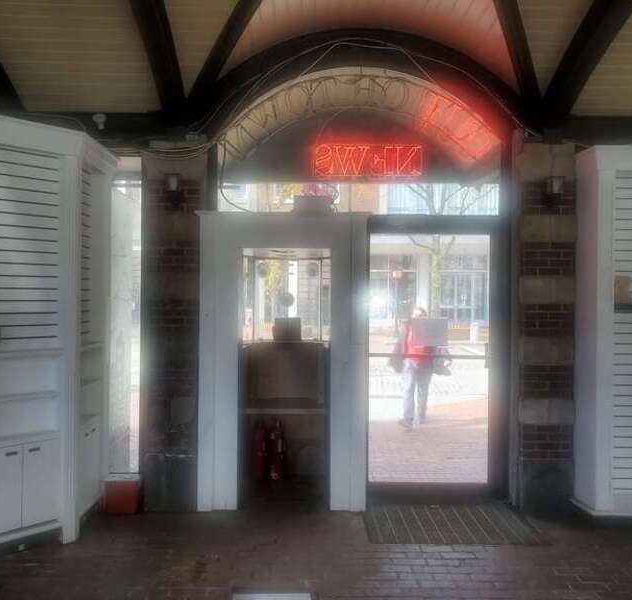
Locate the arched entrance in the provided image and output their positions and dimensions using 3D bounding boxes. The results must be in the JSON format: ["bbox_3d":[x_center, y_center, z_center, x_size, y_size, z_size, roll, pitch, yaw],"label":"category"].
[{"bbox_3d":[0.295,-0.126,4.760,2.430,3.480,0.380,0,0,1],"label":"arched entrance"}]

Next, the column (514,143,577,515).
[{"bbox_3d":[1.790,0.215,4.820,0.460,2.850,0.440,0,0,1],"label":"column"}]

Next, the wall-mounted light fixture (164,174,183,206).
[{"bbox_3d":[-1.077,-0.835,4.550,0.137,0.260,0.150,0,0,1],"label":"wall-mounted light fixture"}]

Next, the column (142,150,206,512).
[{"bbox_3d":[-1.096,0.250,4.840,0.500,2.750,0.440,0,0,1],"label":"column"}]

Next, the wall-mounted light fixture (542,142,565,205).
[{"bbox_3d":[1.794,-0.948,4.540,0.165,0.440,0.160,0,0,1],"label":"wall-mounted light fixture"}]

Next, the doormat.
[{"bbox_3d":[0.967,1.625,4.400,1.230,0.015,0.810,0,0,1],"label":"doormat"}]

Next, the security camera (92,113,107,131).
[{"bbox_3d":[-1.639,-1.352,4.560,0.110,0.135,0.130,0,0,-18],"label":"security camera"}]

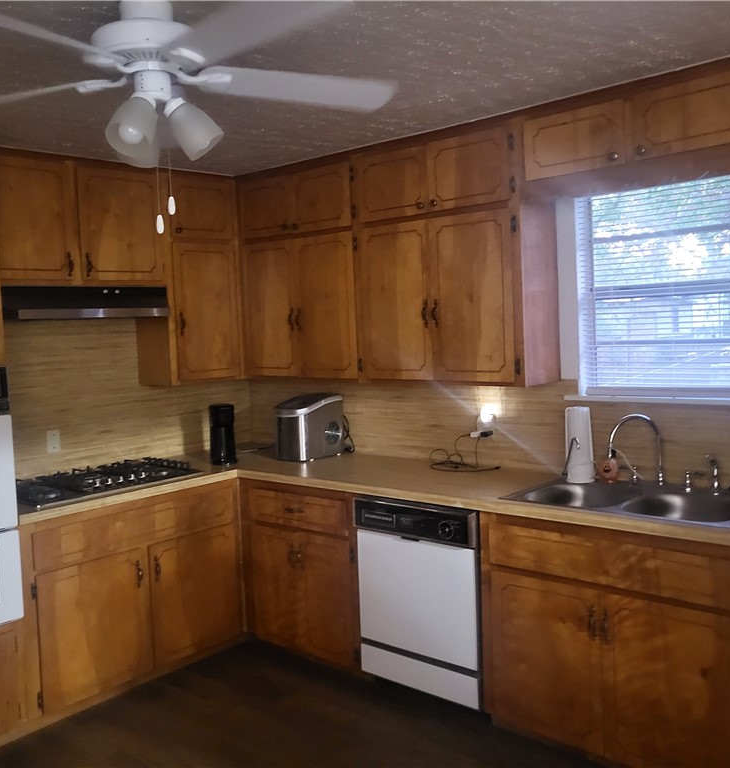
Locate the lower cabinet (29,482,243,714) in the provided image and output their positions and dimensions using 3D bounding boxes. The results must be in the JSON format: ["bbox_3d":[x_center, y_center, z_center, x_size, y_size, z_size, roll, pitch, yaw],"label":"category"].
[{"bbox_3d":[-1.191,0.918,3.656,0.615,0.832,1.090,1,5,39],"label":"lower cabinet"}]

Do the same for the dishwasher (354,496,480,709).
[{"bbox_3d":[0.402,0.869,3.445,0.602,0.808,0.630,1,5,39],"label":"dishwasher"}]

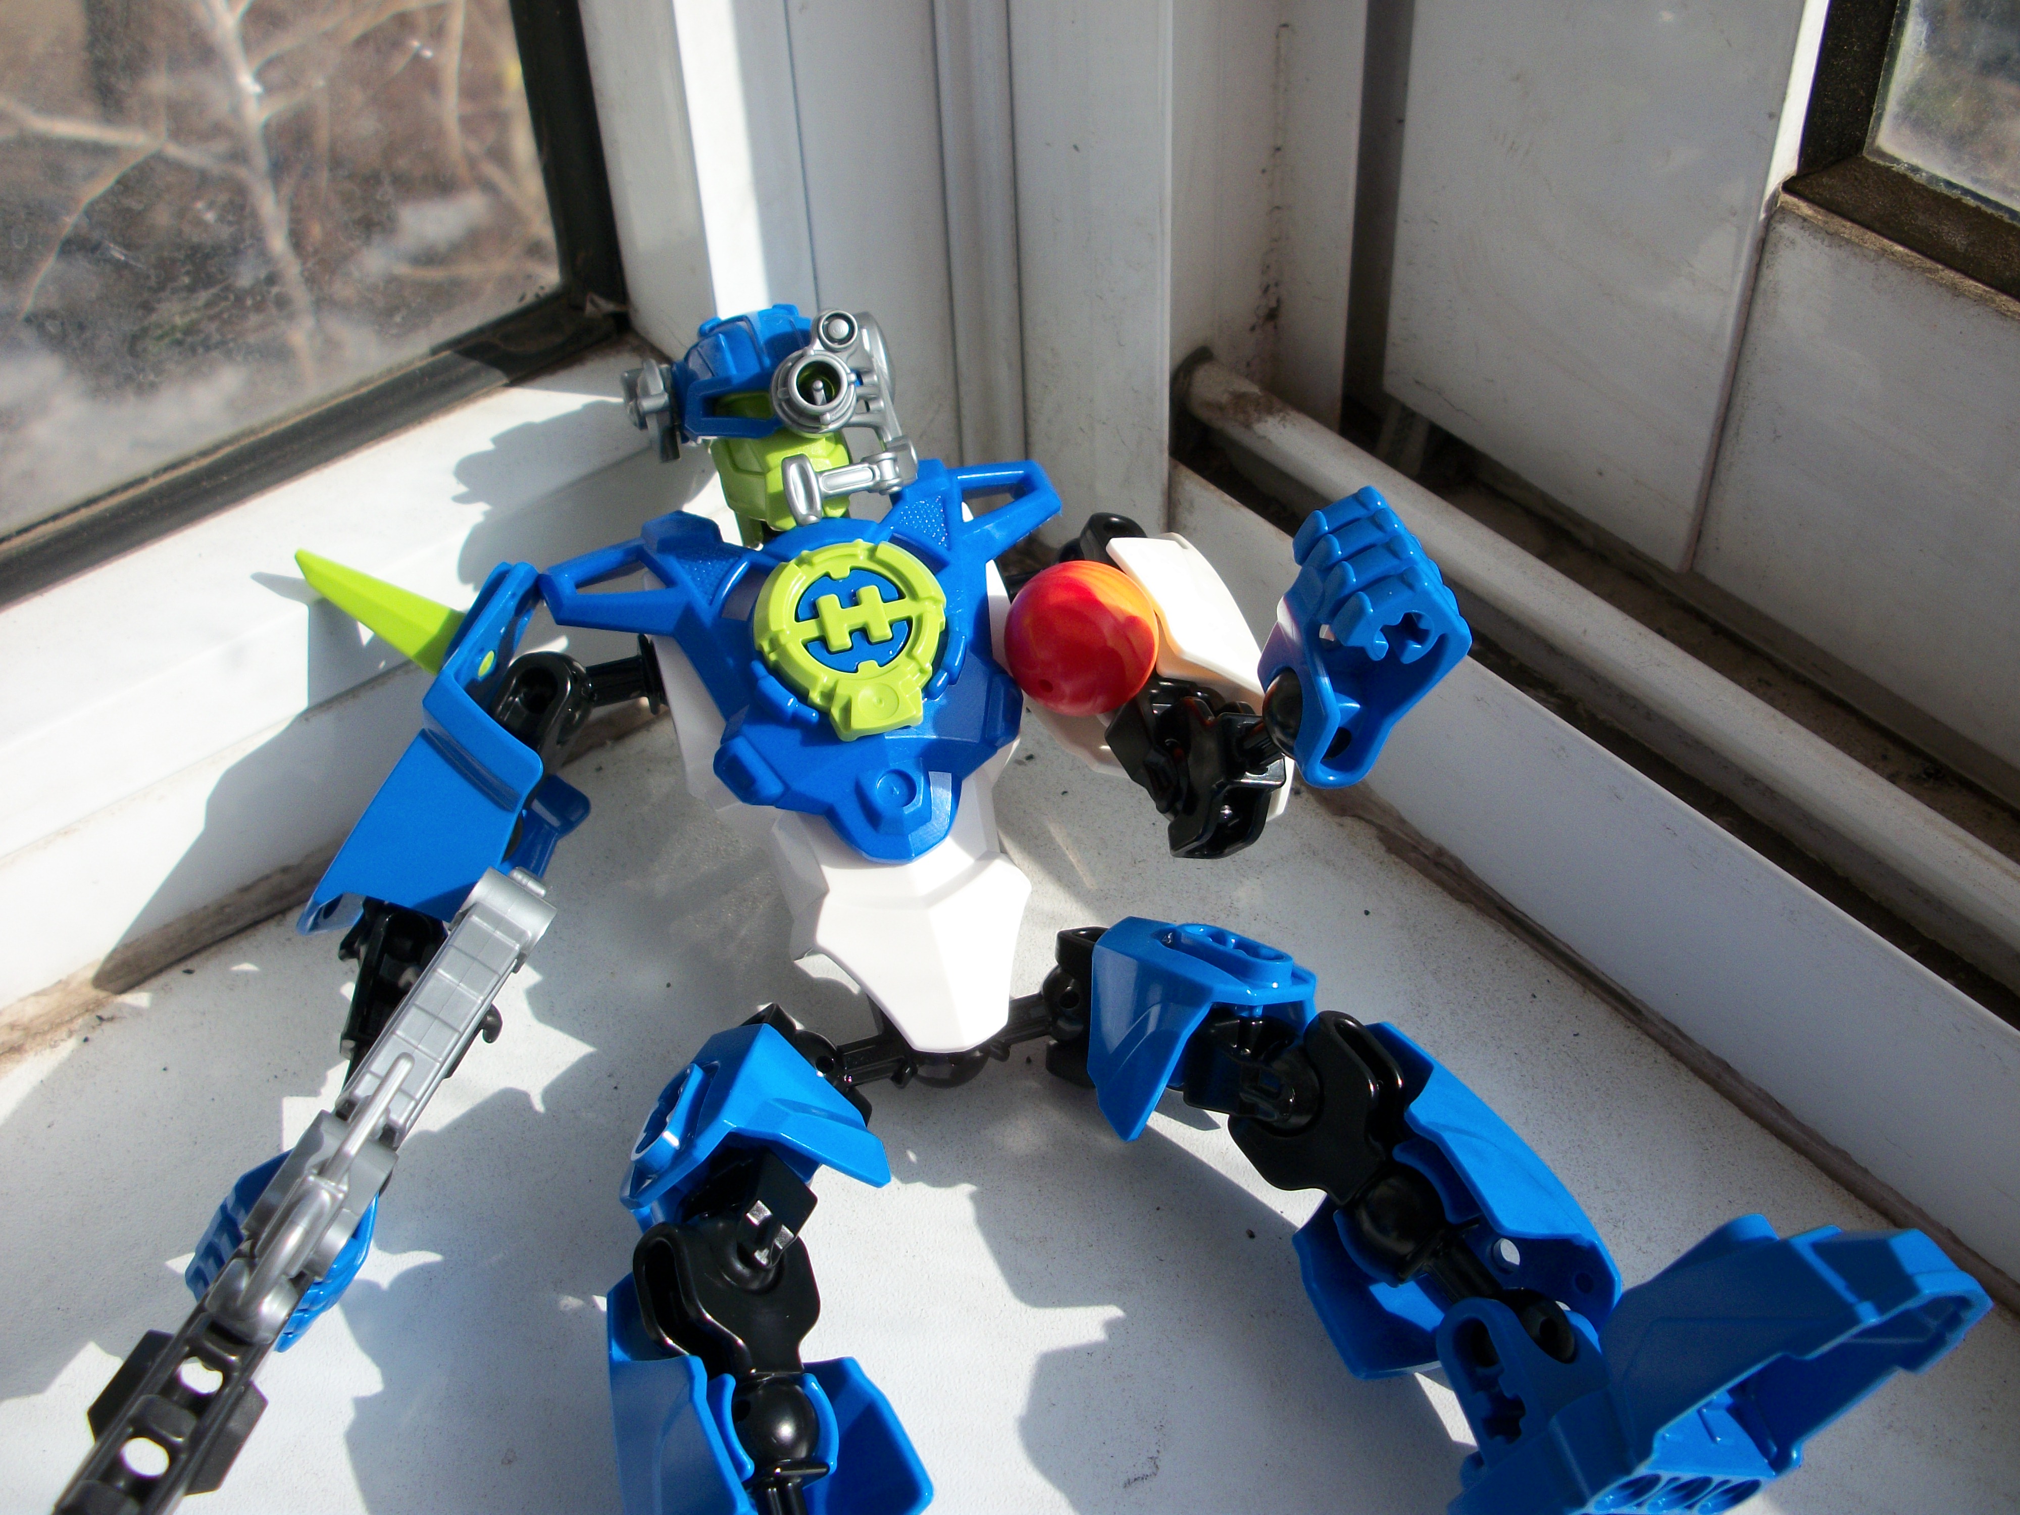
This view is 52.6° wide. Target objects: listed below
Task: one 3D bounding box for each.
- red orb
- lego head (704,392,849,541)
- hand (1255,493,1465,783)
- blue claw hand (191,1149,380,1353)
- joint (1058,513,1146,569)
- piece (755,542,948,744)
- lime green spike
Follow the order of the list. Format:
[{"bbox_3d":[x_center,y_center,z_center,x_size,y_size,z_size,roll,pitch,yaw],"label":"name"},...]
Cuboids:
[{"bbox_3d":[0.008,-0.013,0.220,0.017,0.017,0.017,-3,38,0],"label":"red orb"},{"bbox_3d":[-0.027,-0.035,0.236,0.016,0.019,0.017,-10,6,-19],"label":"lego head"},{"bbox_3d":[0.036,-0.013,0.209,0.016,0.024,0.017,17,33,-42],"label":"hand"},{"bbox_3d":[-0.079,0.054,0.222,0.015,0.016,0.021,17,51,24],"label":"blue claw hand"},{"bbox_3d":[0.011,-0.025,0.238,0.011,0.010,0.009,-11,72,-10],"label":"joint"},{"bbox_3d":[-0.017,-0.013,0.225,0.020,0.006,0.022,-11,72,-10],"label":"piece"},{"bbox_3d":[-0.074,-0.018,0.240,0.029,0.007,0.007,27,47,30],"label":"lime green spike"}]

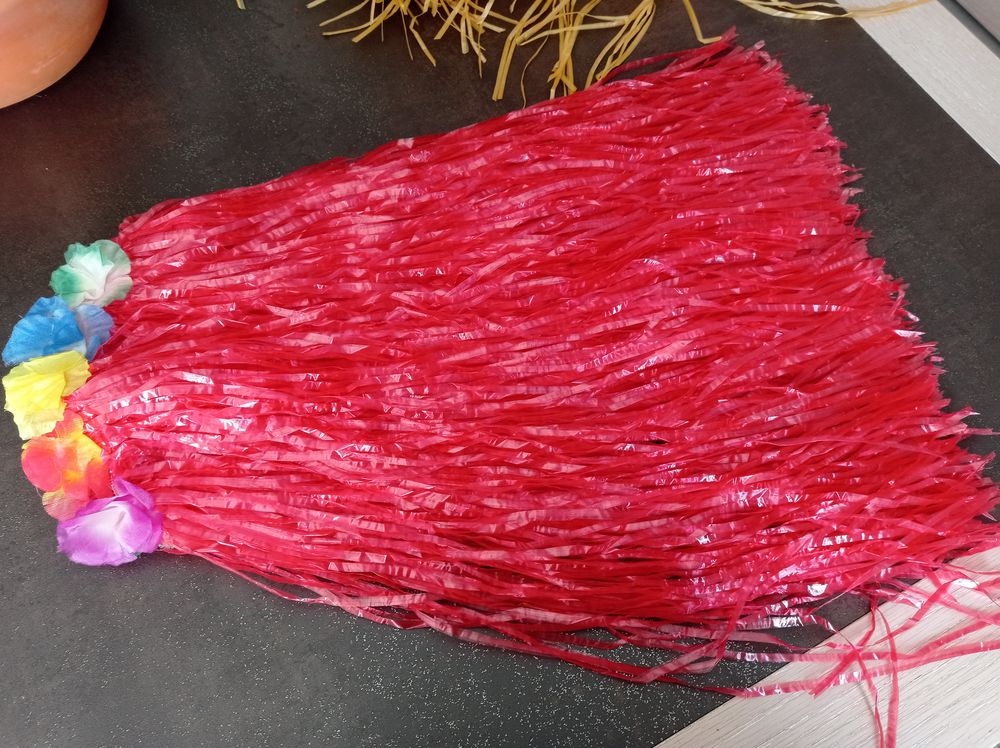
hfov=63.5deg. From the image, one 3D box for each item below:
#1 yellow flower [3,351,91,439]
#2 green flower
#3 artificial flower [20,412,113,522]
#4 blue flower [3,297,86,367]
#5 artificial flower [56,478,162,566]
[{"bbox_3d":[-0.354,0.016,0.632,0.062,0.040,0.069,-5,64,-5],"label":"yellow flower"},{"bbox_3d":[-0.346,-0.085,0.685,0.063,0.035,0.061,-5,64,-5],"label":"green flower"},{"bbox_3d":[-0.327,0.066,0.611,0.064,0.035,0.077,-5,64,-5],"label":"artificial flower"},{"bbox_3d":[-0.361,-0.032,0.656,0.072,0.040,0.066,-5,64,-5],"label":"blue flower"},{"bbox_3d":[-0.284,0.108,0.589,0.069,0.040,0.064,-5,64,-5],"label":"artificial flower"}]

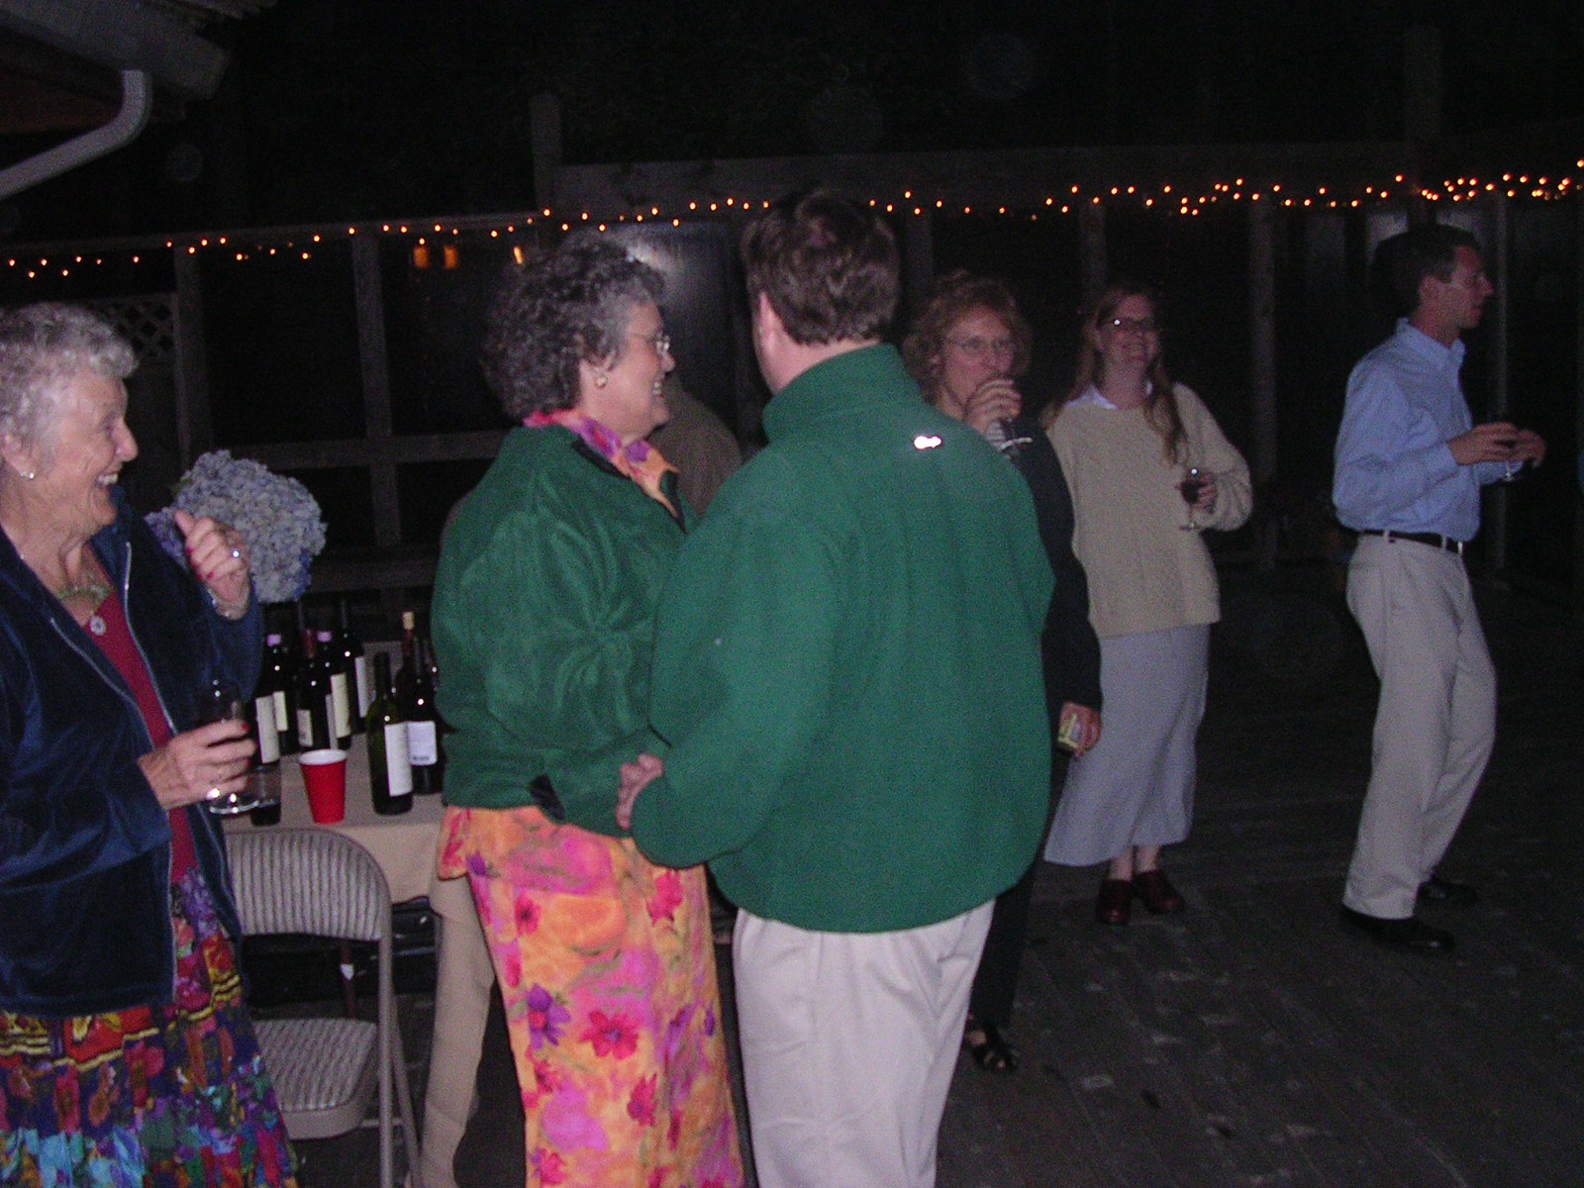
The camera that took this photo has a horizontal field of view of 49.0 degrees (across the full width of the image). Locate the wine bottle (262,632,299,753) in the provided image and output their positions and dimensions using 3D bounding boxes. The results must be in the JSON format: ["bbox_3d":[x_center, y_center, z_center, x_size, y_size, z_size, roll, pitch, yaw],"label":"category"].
[{"bbox_3d":[-1.164,0.222,3.954,0.074,0.280,0.074,-3,7,0],"label":"wine bottle"}]

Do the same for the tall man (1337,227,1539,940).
[{"bbox_3d":[1.648,-0.027,4.439,0.500,1.800,0.500,1,8,33],"label":"tall man"}]

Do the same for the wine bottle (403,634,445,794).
[{"bbox_3d":[-0.724,0.232,3.402,0.077,0.306,0.077,-3,7,0],"label":"wine bottle"}]

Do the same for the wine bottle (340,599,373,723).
[{"bbox_3d":[-1.028,0.165,4.082,0.075,0.306,0.075,-3,7,0],"label":"wine bottle"}]

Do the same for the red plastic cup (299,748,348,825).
[{"bbox_3d":[-0.865,0.360,3.223,0.093,0.118,0.093,-3,7,0],"label":"red plastic cup"}]

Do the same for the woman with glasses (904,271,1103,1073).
[{"bbox_3d":[0.436,0.171,3.744,0.520,1.690,0.360,-4,7,-9],"label":"woman with glasses"}]

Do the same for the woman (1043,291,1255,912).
[{"bbox_3d":[0.957,0.021,4.707,0.560,1.700,0.370,-3,7,-1],"label":"woman"}]

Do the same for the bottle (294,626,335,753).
[{"bbox_3d":[-1.045,0.219,3.803,0.075,0.292,0.075,-3,7,0],"label":"bottle"}]

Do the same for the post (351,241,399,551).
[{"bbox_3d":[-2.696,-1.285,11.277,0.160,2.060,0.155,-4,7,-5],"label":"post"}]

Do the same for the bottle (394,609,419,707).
[{"bbox_3d":[-0.792,0.207,3.646,0.075,0.330,0.075,-3,7,0],"label":"bottle"}]

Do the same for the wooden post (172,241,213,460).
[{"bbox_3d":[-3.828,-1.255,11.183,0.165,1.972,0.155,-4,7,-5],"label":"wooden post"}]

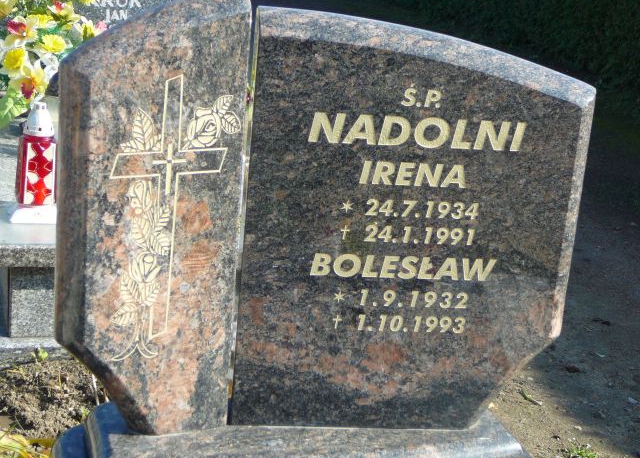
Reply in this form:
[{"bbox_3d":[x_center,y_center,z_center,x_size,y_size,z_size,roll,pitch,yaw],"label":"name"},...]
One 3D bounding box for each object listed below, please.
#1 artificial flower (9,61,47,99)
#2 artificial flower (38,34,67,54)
[{"bbox_3d":[-0.655,-0.333,2.940,0.084,0.082,0.050,1,17,-6],"label":"artificial flower"},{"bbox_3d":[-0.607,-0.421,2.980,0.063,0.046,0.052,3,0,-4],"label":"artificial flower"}]

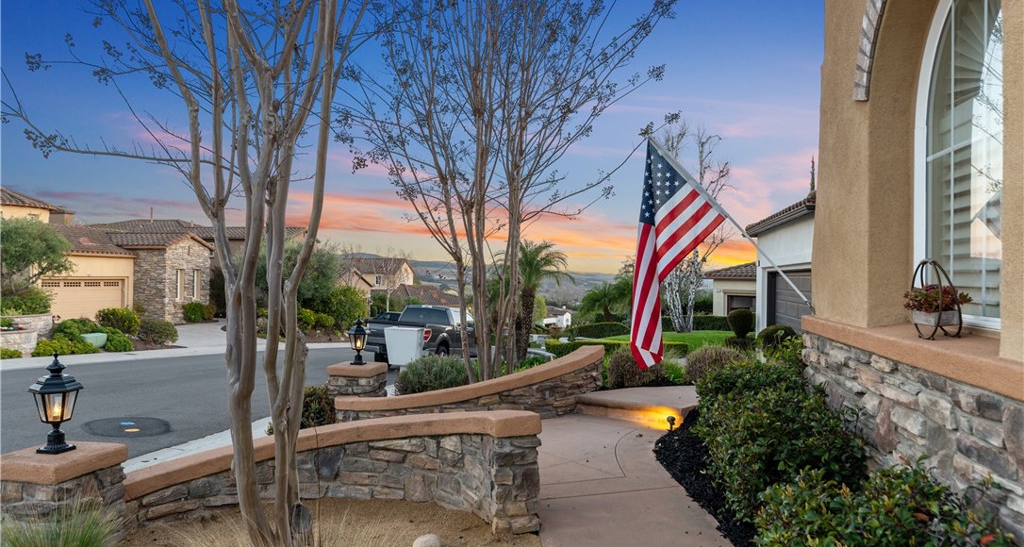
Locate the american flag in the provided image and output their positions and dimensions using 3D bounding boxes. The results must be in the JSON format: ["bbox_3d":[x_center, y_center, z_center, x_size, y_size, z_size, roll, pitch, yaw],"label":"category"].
[{"bbox_3d":[1.340,-0.155,5.500,0.770,1.830,0.280,0,0,7],"label":"american flag"}]

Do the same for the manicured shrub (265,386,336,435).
[{"bbox_3d":[-2.000,1.380,6.500,0.720,0.680,0.720,0,0,0],"label":"manicured shrub"}]

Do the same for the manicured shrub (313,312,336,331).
[{"bbox_3d":[-8.195,2.109,30.000,0.980,0.800,0.950,0,0,0],"label":"manicured shrub"}]

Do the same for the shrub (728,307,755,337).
[{"bbox_3d":[4.690,1.030,14.000,0.540,0.630,0.540,0,0,0],"label":"shrub"}]

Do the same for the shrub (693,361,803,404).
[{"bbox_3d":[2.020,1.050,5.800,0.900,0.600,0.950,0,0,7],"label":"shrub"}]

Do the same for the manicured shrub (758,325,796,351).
[{"bbox_3d":[3.733,0.935,9.600,0.560,0.480,0.540,0,0,0],"label":"manicured shrub"}]

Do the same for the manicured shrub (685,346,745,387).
[{"bbox_3d":[2.462,1.125,8.300,0.740,0.520,0.700,0,0,0],"label":"manicured shrub"}]

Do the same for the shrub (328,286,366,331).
[{"bbox_3d":[-7.470,1.567,31.000,1.750,2.100,1.700,0,0,0],"label":"shrub"}]

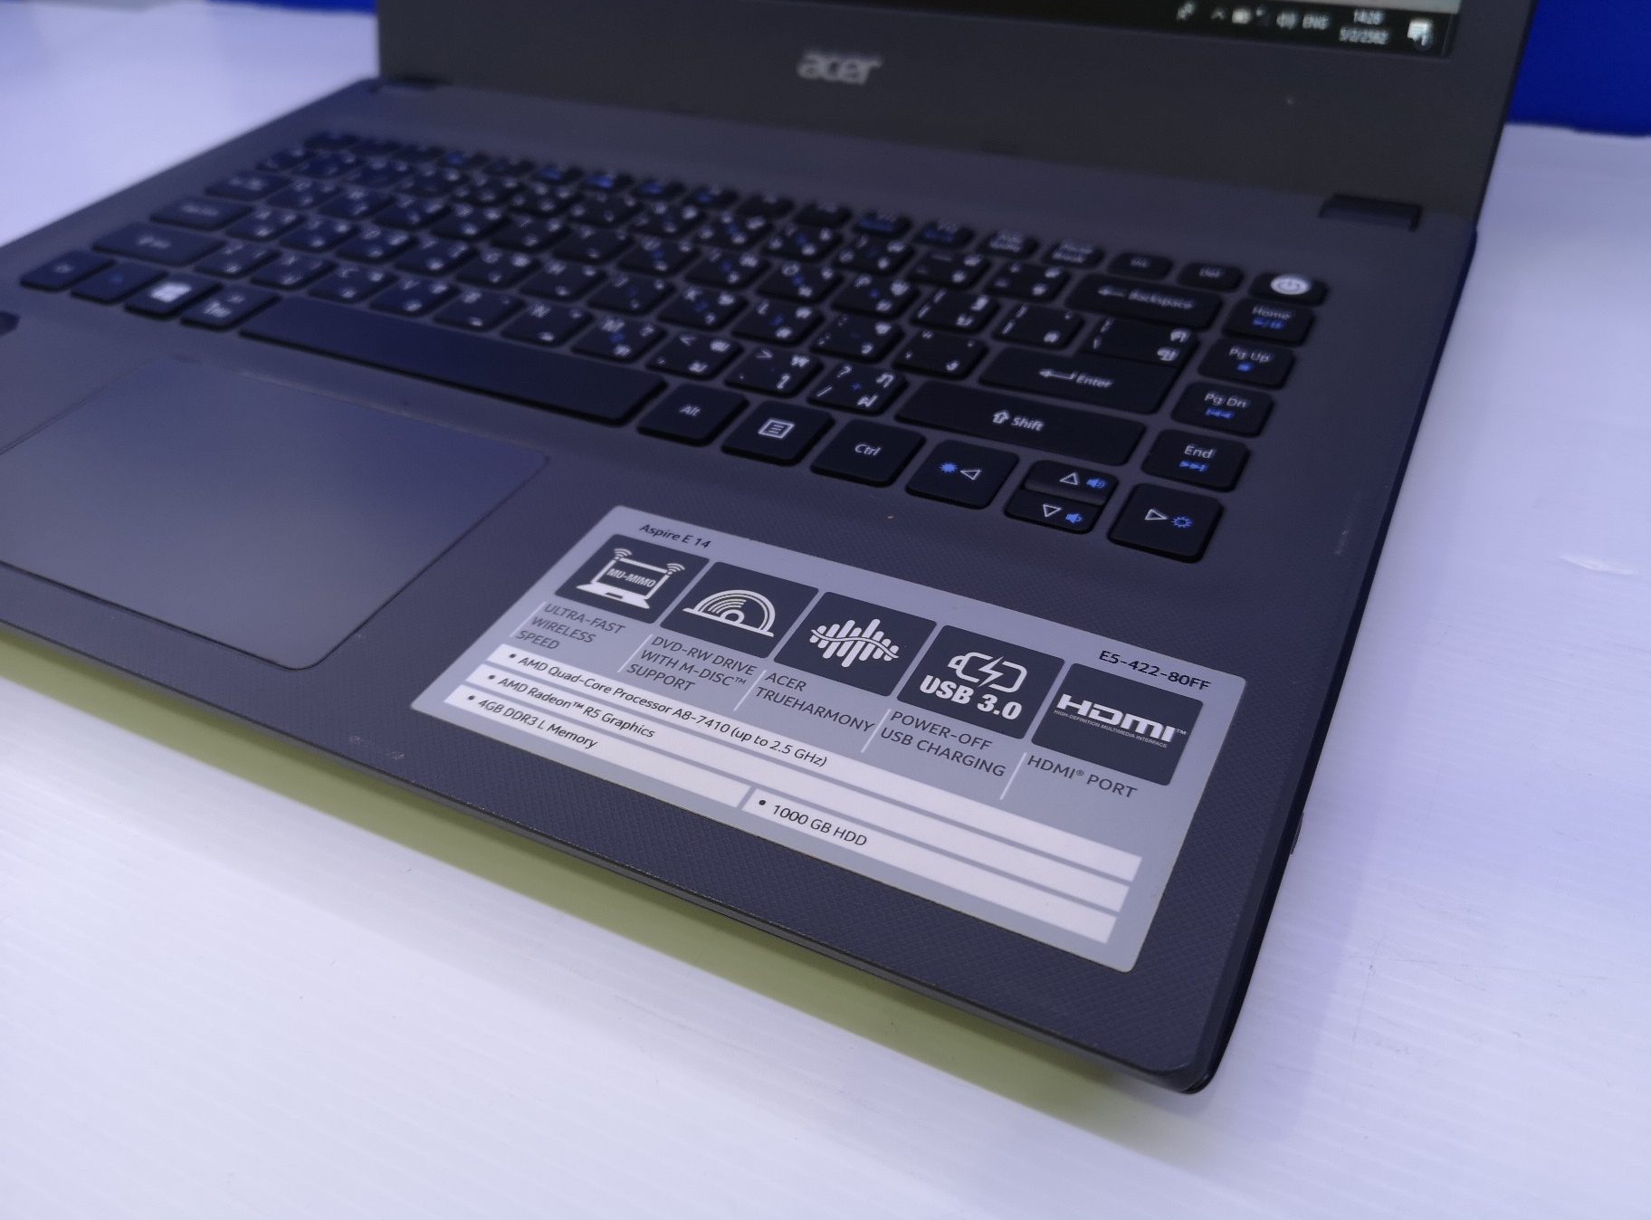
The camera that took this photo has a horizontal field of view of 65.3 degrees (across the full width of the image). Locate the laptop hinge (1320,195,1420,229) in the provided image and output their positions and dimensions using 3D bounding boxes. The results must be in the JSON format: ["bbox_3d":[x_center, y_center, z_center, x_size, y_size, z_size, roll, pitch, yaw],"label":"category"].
[{"bbox_3d":[0.127,-0.093,0.300,0.020,0.006,0.011,16,44,23],"label":"laptop hinge"}]

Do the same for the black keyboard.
[{"bbox_3d":[-0.046,-0.076,0.297,0.292,0.004,0.105,16,44,23],"label":"black keyboard"}]

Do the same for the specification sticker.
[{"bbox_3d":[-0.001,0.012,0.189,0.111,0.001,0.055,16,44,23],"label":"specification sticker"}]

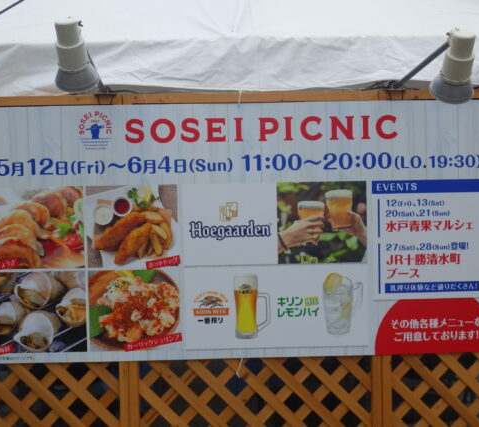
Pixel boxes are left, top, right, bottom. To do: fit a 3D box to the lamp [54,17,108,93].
[{"bbox_3d":[-0.476,-0.454,1.980,0.140,0.205,0.150,-1,45,3],"label":"lamp"}]

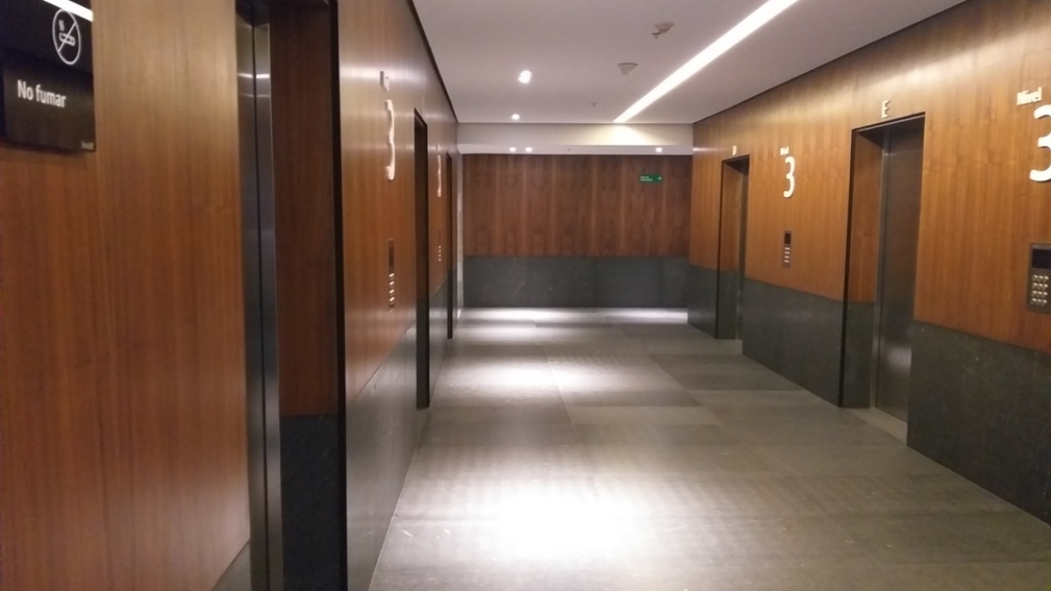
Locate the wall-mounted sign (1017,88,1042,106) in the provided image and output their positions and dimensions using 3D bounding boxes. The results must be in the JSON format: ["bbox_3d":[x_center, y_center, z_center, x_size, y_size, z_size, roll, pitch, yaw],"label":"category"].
[{"bbox_3d":[2.615,-1.035,4.109,0.020,0.070,0.193,0,6,-2],"label":"wall-mounted sign"}]

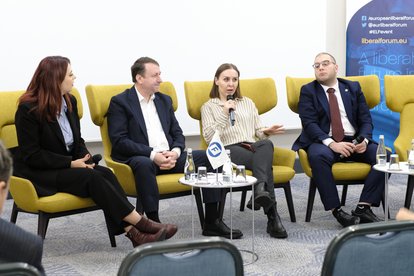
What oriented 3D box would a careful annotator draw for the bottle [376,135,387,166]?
[{"bbox_3d":[1.182,0.085,6.533,0.063,0.197,0.063,-1,7,0],"label":"bottle"}]

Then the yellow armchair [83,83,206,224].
[{"bbox_3d":[-0.447,0.139,6.827,0.740,1.040,0.720,-6,9,-38],"label":"yellow armchair"}]

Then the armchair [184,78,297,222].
[{"bbox_3d":[0.240,0.088,7.181,0.740,1.040,0.720,-3,8,-22],"label":"armchair"}]

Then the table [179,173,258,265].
[{"bbox_3d":[0.072,0.506,6.027,0.495,0.500,0.495,-1,7,0],"label":"table"}]

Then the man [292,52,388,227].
[{"bbox_3d":[0.972,-0.009,7.165,0.580,1.220,0.820,-2,7,-12],"label":"man"}]

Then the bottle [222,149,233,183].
[{"bbox_3d":[0.132,0.172,5.910,0.063,0.197,0.063,-1,7,0],"label":"bottle"}]

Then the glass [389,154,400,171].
[{"bbox_3d":[1.236,0.160,6.359,0.063,0.090,0.063,-1,7,0],"label":"glass"}]

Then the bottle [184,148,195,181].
[{"bbox_3d":[-0.107,0.164,5.996,0.063,0.197,0.063,-1,7,0],"label":"bottle"}]

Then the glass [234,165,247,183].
[{"bbox_3d":[0.211,0.221,5.941,0.063,0.090,0.063,-1,7,0],"label":"glass"}]

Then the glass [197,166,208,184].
[{"bbox_3d":[-0.027,0.229,5.900,0.063,0.090,0.063,-1,7,0],"label":"glass"}]

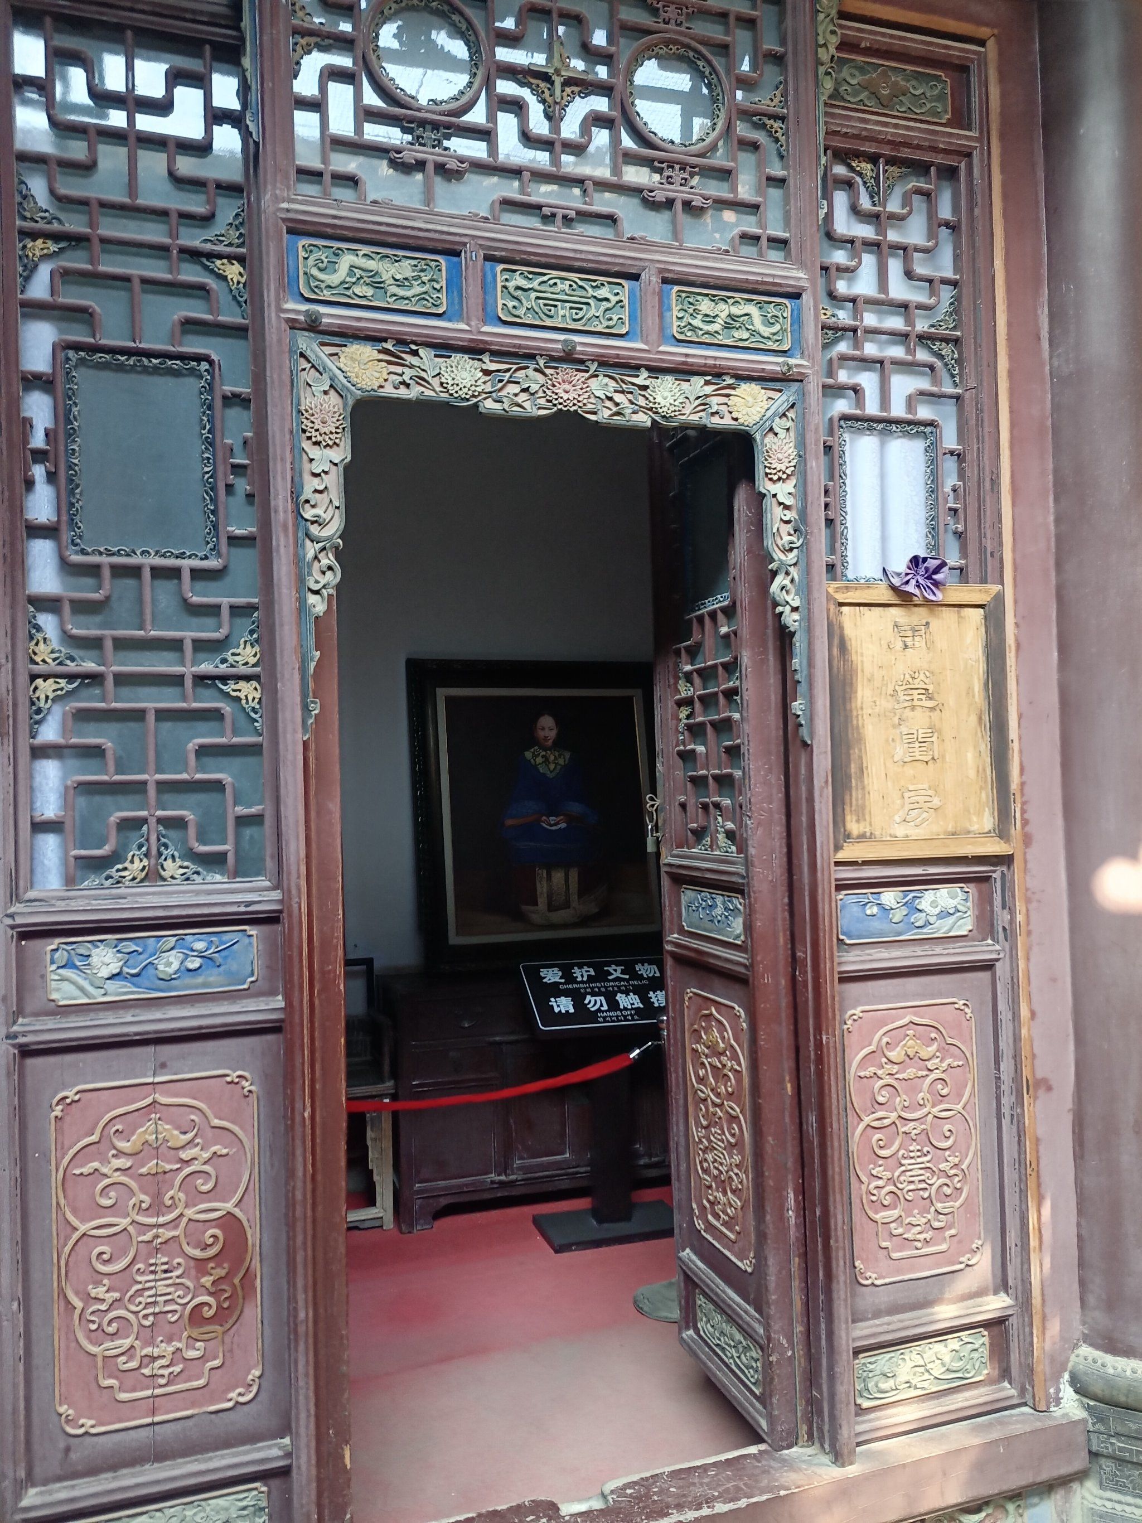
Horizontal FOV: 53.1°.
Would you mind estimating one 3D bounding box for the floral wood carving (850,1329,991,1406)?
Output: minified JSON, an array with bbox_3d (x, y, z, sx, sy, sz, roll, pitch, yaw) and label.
[{"bbox_3d":[0.718,1.240,2.341,0.317,0.106,0.031,-1,-2,-18],"label":"floral wood carving"}]

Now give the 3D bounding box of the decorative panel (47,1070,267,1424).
[{"bbox_3d":[-0.683,0.804,1.896,0.316,0.554,0.031,-1,-2,-18],"label":"decorative panel"}]

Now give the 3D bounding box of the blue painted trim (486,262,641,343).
[{"bbox_3d":[-0.015,-0.905,2.268,0.329,0.130,0.040,-1,-1,-19],"label":"blue painted trim"}]

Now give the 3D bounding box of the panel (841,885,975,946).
[{"bbox_3d":[0.741,0.337,2.541,0.349,0.109,0.030,-1,-1,-19],"label":"panel"}]

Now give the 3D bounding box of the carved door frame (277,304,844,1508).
[{"bbox_3d":[0.003,0.294,2.161,1.062,2.187,0.133,-1,-2,-18],"label":"carved door frame"}]

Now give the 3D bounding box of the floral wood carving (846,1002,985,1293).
[{"bbox_3d":[0.759,0.836,2.537,0.334,0.596,0.030,-1,-1,-19],"label":"floral wood carving"}]

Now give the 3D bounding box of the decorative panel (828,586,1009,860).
[{"bbox_3d":[0.721,-0.082,2.355,0.415,0.556,0.041,-1,-2,-18],"label":"decorative panel"}]

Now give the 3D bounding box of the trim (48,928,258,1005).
[{"bbox_3d":[-0.695,0.340,1.912,0.333,0.108,0.031,-1,-2,-18],"label":"trim"}]

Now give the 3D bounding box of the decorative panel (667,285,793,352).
[{"bbox_3d":[0.336,-0.923,2.402,0.270,0.106,0.030,-1,-1,-19],"label":"decorative panel"}]

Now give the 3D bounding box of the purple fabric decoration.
[{"bbox_3d":[0.707,-0.372,2.336,0.142,0.090,0.061,-1,-2,-18],"label":"purple fabric decoration"}]

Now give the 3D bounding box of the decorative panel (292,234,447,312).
[{"bbox_3d":[-0.372,-0.906,2.154,0.275,0.104,0.030,-1,-1,-19],"label":"decorative panel"}]

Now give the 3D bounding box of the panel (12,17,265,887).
[{"bbox_3d":[-0.729,-0.524,1.937,0.375,1.461,0.041,-1,-2,-18],"label":"panel"}]

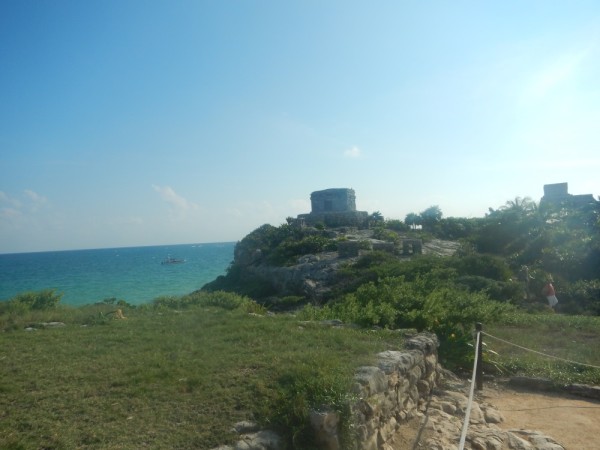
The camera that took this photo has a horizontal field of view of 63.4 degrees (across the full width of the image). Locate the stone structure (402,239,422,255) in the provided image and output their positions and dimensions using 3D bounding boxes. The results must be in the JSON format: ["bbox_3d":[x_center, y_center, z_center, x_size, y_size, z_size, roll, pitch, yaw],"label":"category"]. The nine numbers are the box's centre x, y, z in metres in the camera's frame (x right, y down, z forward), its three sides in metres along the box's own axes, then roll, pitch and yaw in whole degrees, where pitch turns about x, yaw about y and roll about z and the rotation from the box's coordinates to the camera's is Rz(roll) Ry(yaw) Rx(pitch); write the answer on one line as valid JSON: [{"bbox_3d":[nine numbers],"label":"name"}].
[{"bbox_3d":[11.127,2.146,48.000,1.850,1.550,1.600,-3,-2,19],"label":"stone structure"}]

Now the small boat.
[{"bbox_3d":[-51.231,14.385,195.000,9.000,2.500,2.400,-2,-2,-18],"label":"small boat"}]

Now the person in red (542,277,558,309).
[{"bbox_3d":[11.896,3.261,23.000,0.500,1.680,0.500,-2,-2,-31],"label":"person in red"}]

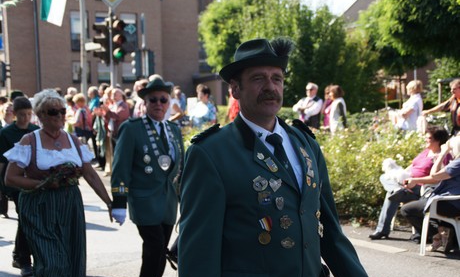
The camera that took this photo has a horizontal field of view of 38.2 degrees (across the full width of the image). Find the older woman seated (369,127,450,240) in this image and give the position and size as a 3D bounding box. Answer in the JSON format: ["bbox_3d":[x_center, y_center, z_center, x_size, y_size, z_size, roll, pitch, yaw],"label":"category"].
[{"bbox_3d":[2.008,0.485,7.400,0.930,1.200,0.500,-3,4,-16],"label":"older woman seated"}]

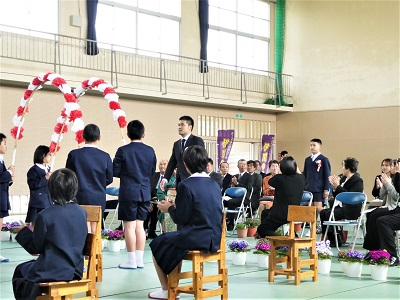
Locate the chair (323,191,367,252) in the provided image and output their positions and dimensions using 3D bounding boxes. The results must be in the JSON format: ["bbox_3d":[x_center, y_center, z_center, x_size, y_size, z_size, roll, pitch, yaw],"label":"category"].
[{"bbox_3d":[1.829,0.929,8.893,0.450,0.765,0.460,0,-2,41],"label":"chair"}]

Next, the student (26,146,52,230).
[{"bbox_3d":[-1.941,0.589,8.550,0.330,1.310,0.400,0,-2,32],"label":"student"}]

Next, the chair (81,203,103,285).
[{"bbox_3d":[-1.137,0.846,6.380,0.350,0.710,0.380,0,-2,37],"label":"chair"}]

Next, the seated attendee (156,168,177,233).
[{"bbox_3d":[-0.340,0.724,10.637,0.500,1.200,0.680,0,-1,24],"label":"seated attendee"}]

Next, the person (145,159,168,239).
[{"bbox_3d":[-0.645,0.720,10.700,0.500,1.180,0.720,0,-1,18],"label":"person"}]

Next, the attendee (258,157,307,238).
[{"bbox_3d":[0.974,0.676,8.415,0.500,1.190,0.680,1,-2,-25],"label":"attendee"}]

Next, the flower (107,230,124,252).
[{"bbox_3d":[-1.074,1.146,8.917,0.200,0.265,0.200,1,-1,0],"label":"flower"}]

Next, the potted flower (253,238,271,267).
[{"bbox_3d":[0.692,1.095,7.470,0.250,0.305,0.250,1,-1,0],"label":"potted flower"}]

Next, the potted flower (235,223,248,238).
[{"bbox_3d":[0.650,1.228,10.776,0.190,0.220,0.190,1,-1,0],"label":"potted flower"}]

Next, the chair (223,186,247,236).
[{"bbox_3d":[0.482,0.965,11.282,0.450,0.765,0.460,0,-2,41],"label":"chair"}]

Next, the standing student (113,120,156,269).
[{"bbox_3d":[-0.685,0.470,7.469,0.460,1.540,0.380,1,-2,-30],"label":"standing student"}]

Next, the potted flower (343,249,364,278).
[{"bbox_3d":[1.511,1.099,6.903,0.235,0.275,0.235,0,-1,0],"label":"potted flower"}]

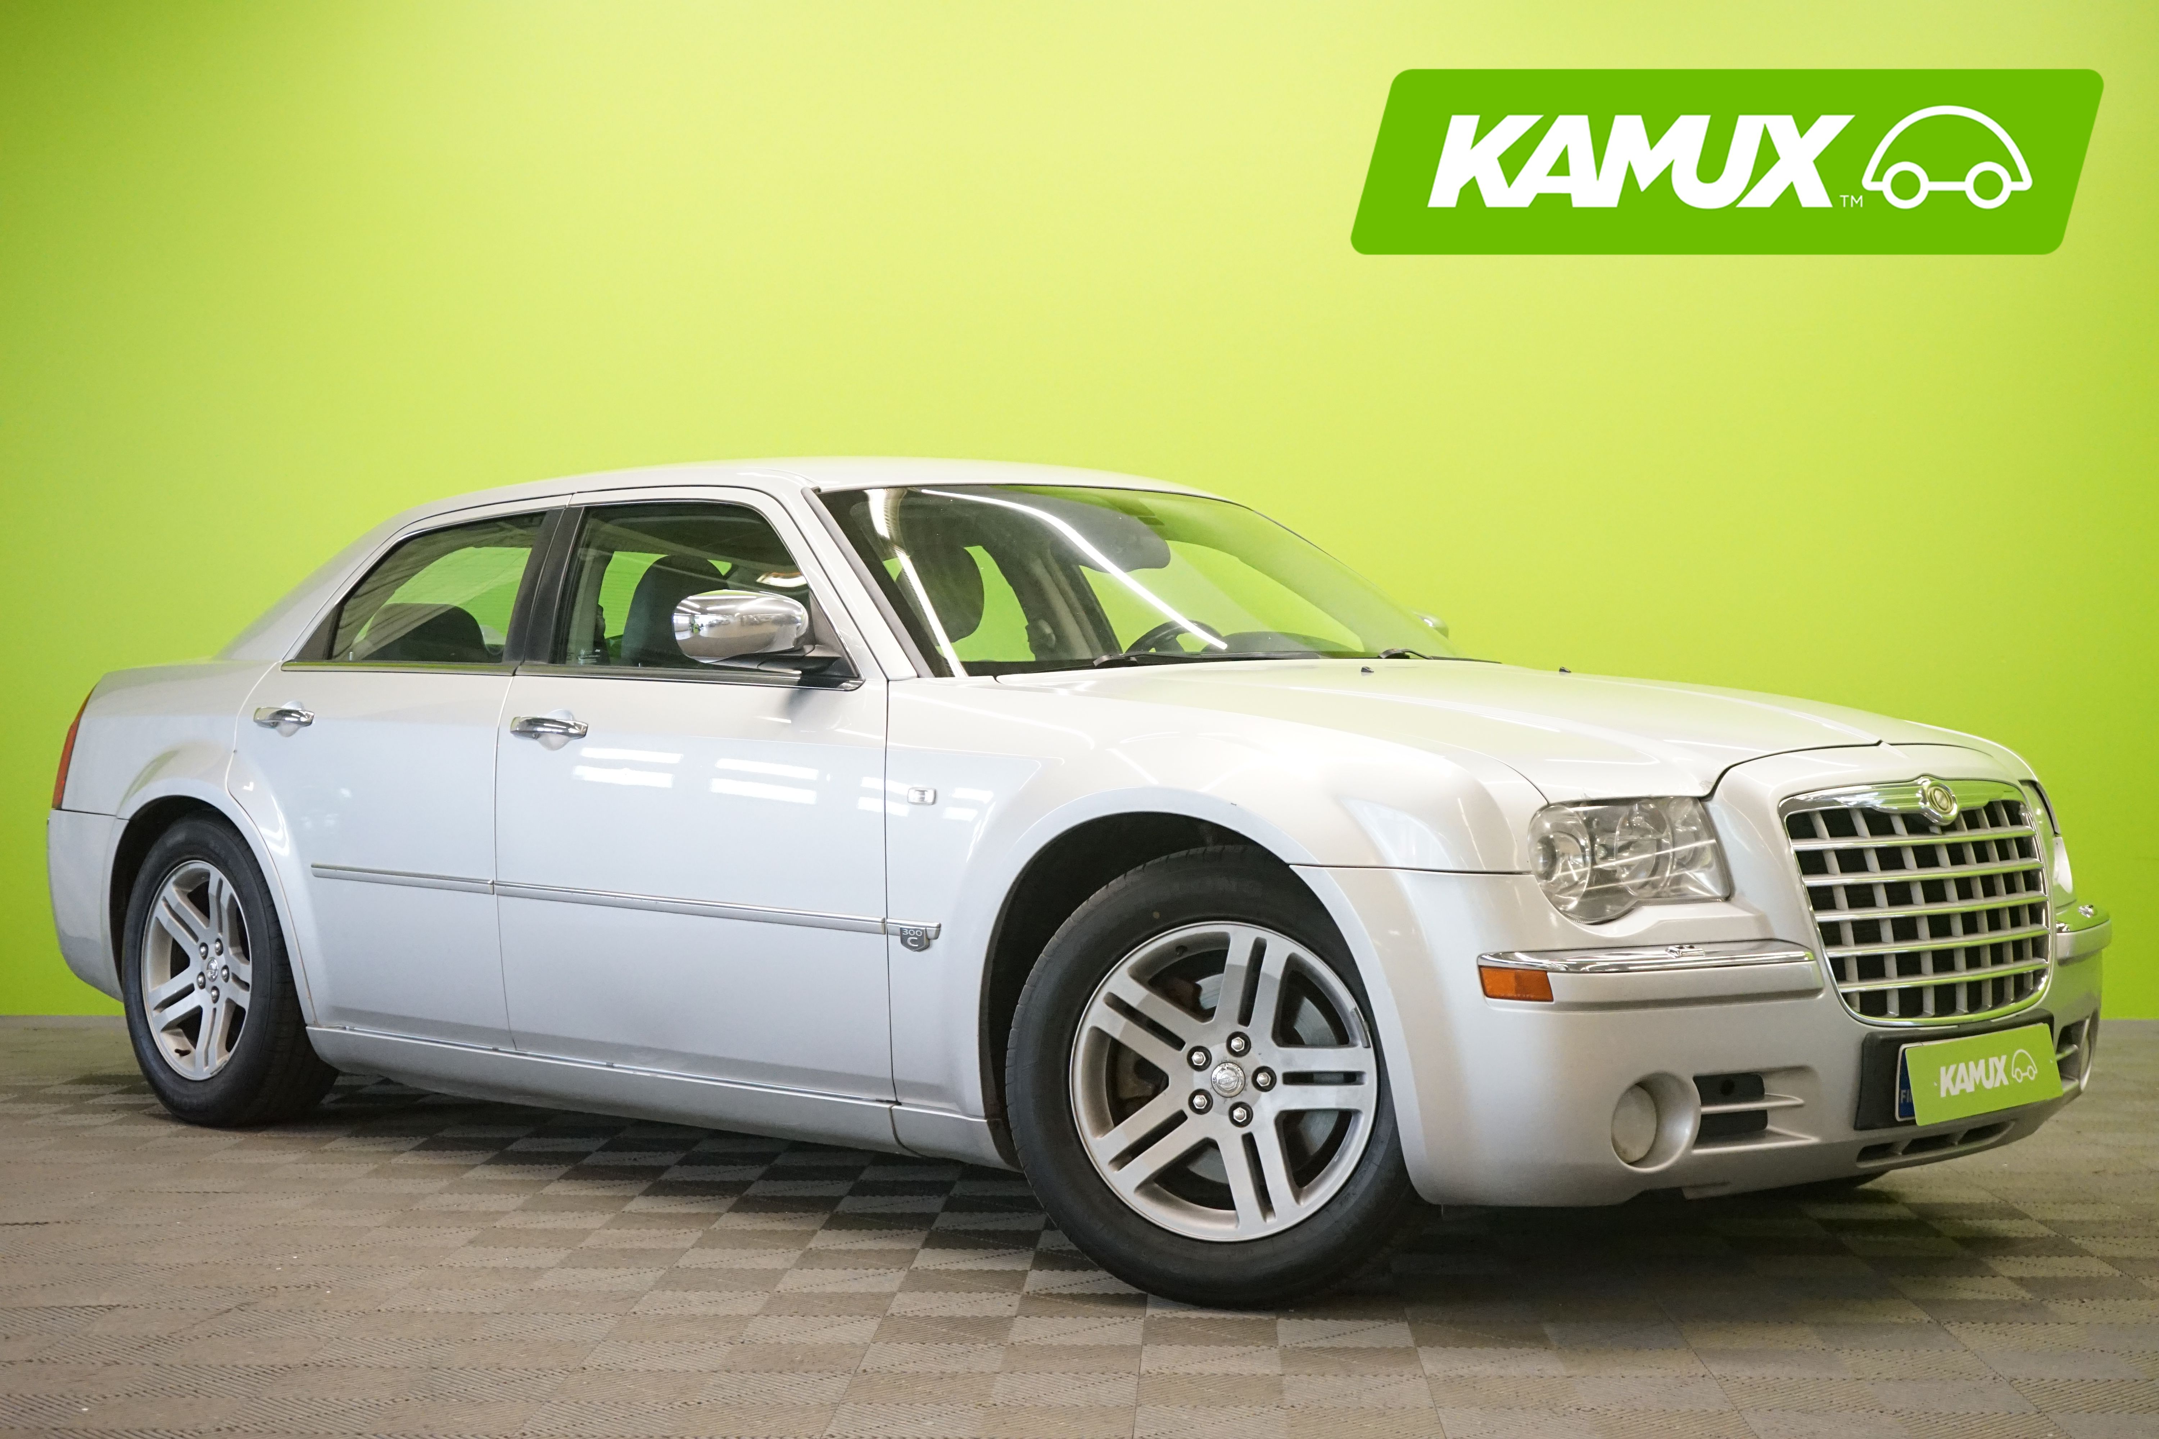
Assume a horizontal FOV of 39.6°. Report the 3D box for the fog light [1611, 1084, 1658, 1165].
[{"bbox_3d":[0.798,0.587,4.352,0.055,0.112,0.112,0,0,44],"label":"fog light"}]

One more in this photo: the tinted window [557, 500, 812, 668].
[{"bbox_3d":[-0.732,-0.253,5.668,0.911,0.386,0.050,0,-23,45],"label":"tinted window"}]

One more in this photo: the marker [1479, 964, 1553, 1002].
[{"bbox_3d":[0.612,0.370,4.218,0.105,0.048,0.035,0,0,23],"label":"marker"}]

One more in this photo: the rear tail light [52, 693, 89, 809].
[{"bbox_3d":[-2.519,0.071,7.569,0.140,0.310,0.190,0,0,33],"label":"rear tail light"}]

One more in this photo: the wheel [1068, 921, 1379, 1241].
[{"bbox_3d":[0.246,0.564,4.694,0.490,0.490,0.190,0,0,18],"label":"wheel"}]

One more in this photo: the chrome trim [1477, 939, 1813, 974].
[{"bbox_3d":[0.828,0.342,4.345,0.547,0.048,0.136,0,0,-32],"label":"chrome trim"}]

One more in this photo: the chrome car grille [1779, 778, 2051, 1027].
[{"bbox_3d":[1.358,0.288,4.736,0.110,0.385,0.800,0,0,44],"label":"chrome car grille"}]

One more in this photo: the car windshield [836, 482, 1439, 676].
[{"bbox_3d":[0.187,-0.262,5.859,1.400,0.120,0.770,0,33,-45],"label":"car windshield"}]

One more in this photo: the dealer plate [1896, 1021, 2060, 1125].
[{"bbox_3d":[1.402,0.547,4.644,0.450,0.118,0.030,0,-9,-45],"label":"dealer plate"}]

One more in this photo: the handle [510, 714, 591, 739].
[{"bbox_3d":[-1.025,0.018,5.775,0.250,0.042,0.050,0,0,45],"label":"handle"}]

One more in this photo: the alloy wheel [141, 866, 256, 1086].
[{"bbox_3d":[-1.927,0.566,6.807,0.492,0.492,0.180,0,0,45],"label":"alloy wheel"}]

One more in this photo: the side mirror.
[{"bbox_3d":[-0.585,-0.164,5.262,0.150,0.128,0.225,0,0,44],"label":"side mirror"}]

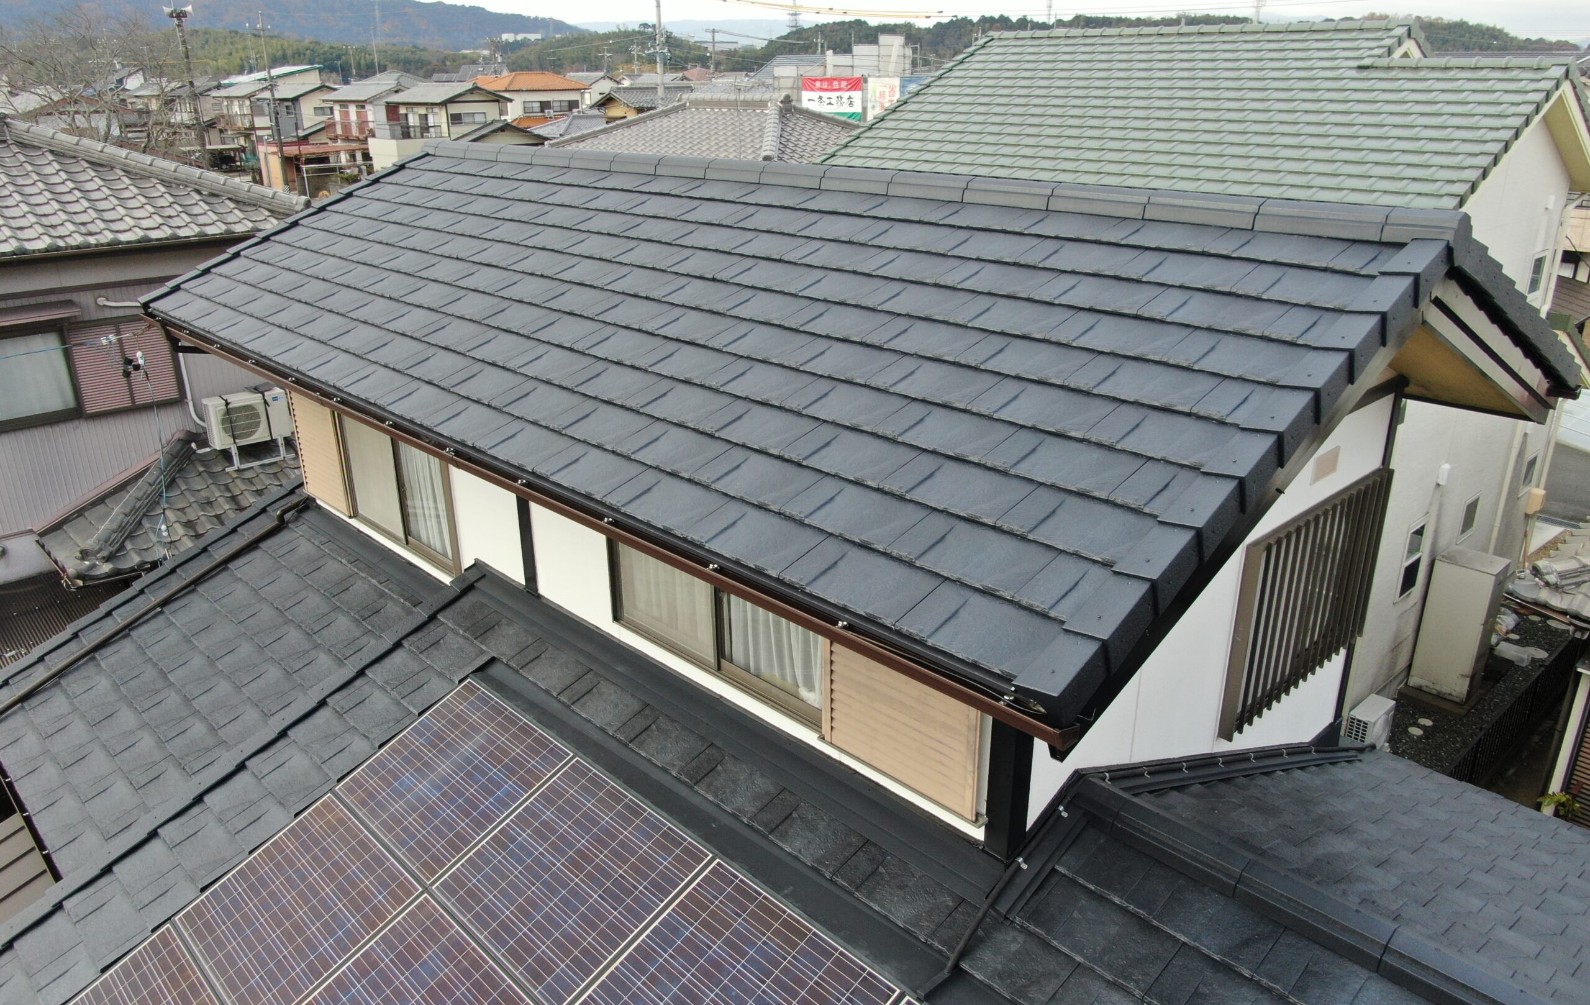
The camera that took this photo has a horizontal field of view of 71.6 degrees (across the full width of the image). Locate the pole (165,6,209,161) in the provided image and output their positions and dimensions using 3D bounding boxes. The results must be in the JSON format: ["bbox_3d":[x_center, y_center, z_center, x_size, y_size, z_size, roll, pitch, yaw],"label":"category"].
[{"bbox_3d":[-34.729,-22.780,64.844,2.000,11.850,0.700,0,20,0],"label":"pole"}]

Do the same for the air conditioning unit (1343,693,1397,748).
[{"bbox_3d":[7.491,2.918,14.363,0.720,0.550,0.290,-19,27,-41],"label":"air conditioning unit"}]

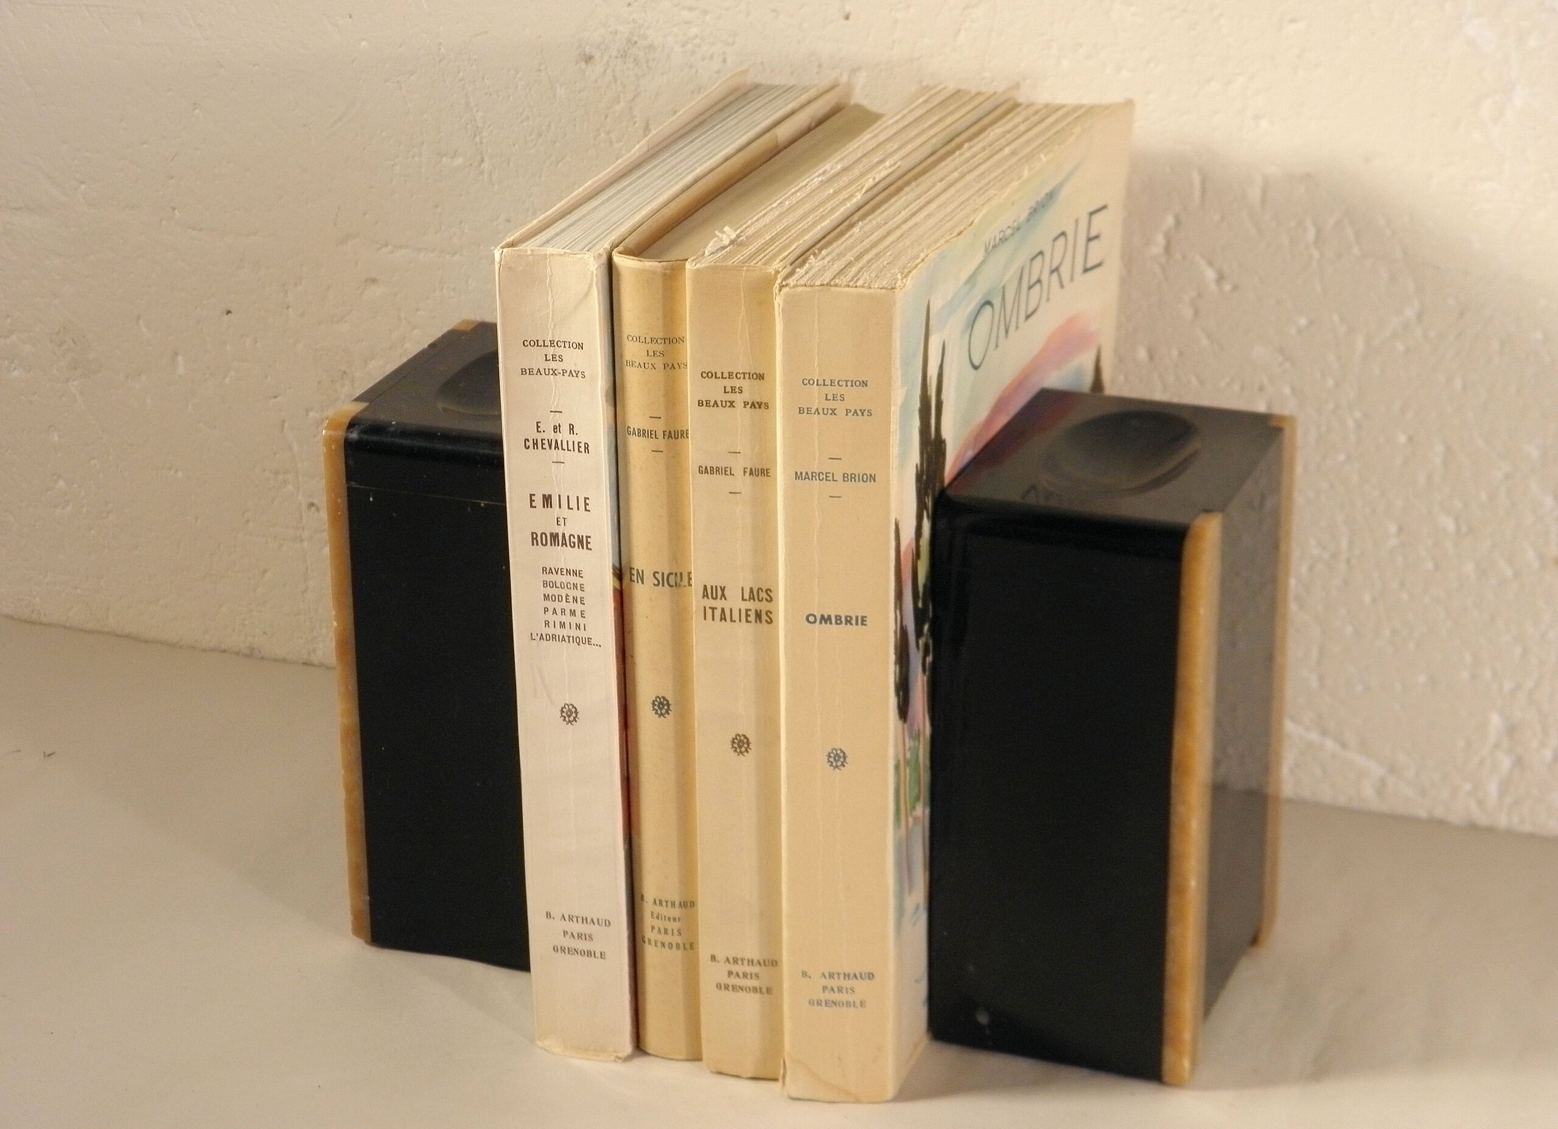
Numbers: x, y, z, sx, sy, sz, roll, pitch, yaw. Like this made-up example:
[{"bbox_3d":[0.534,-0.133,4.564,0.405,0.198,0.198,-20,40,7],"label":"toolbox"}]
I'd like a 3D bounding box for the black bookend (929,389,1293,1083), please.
[{"bbox_3d":[0.086,0.043,0.931,0.068,0.150,0.087,8,24,20],"label":"black bookend"}]

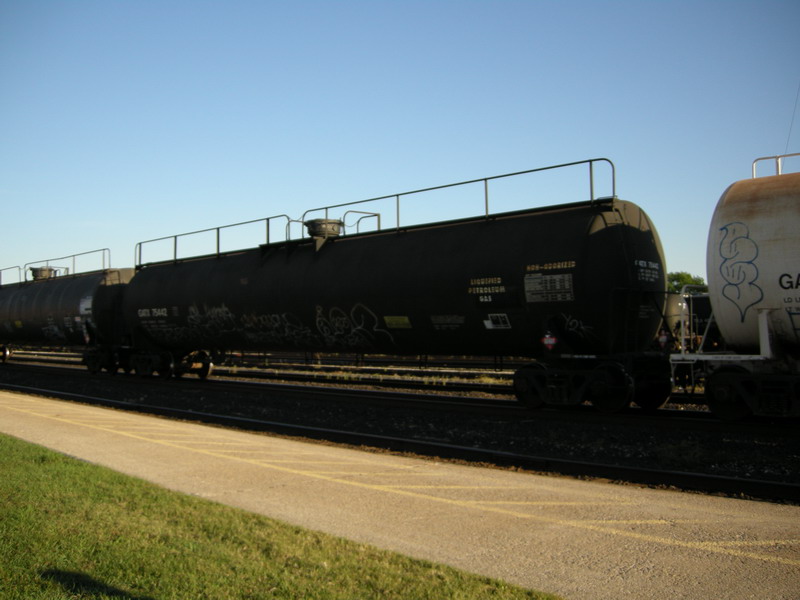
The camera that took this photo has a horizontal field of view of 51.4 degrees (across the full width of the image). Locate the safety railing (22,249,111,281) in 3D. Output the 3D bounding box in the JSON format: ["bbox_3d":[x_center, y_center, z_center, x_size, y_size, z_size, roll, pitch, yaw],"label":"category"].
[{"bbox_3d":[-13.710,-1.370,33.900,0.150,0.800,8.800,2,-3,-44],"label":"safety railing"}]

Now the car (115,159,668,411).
[{"bbox_3d":[-2.020,0.065,22.740,3.100,4.760,20.100,2,-3,-44],"label":"car"}]

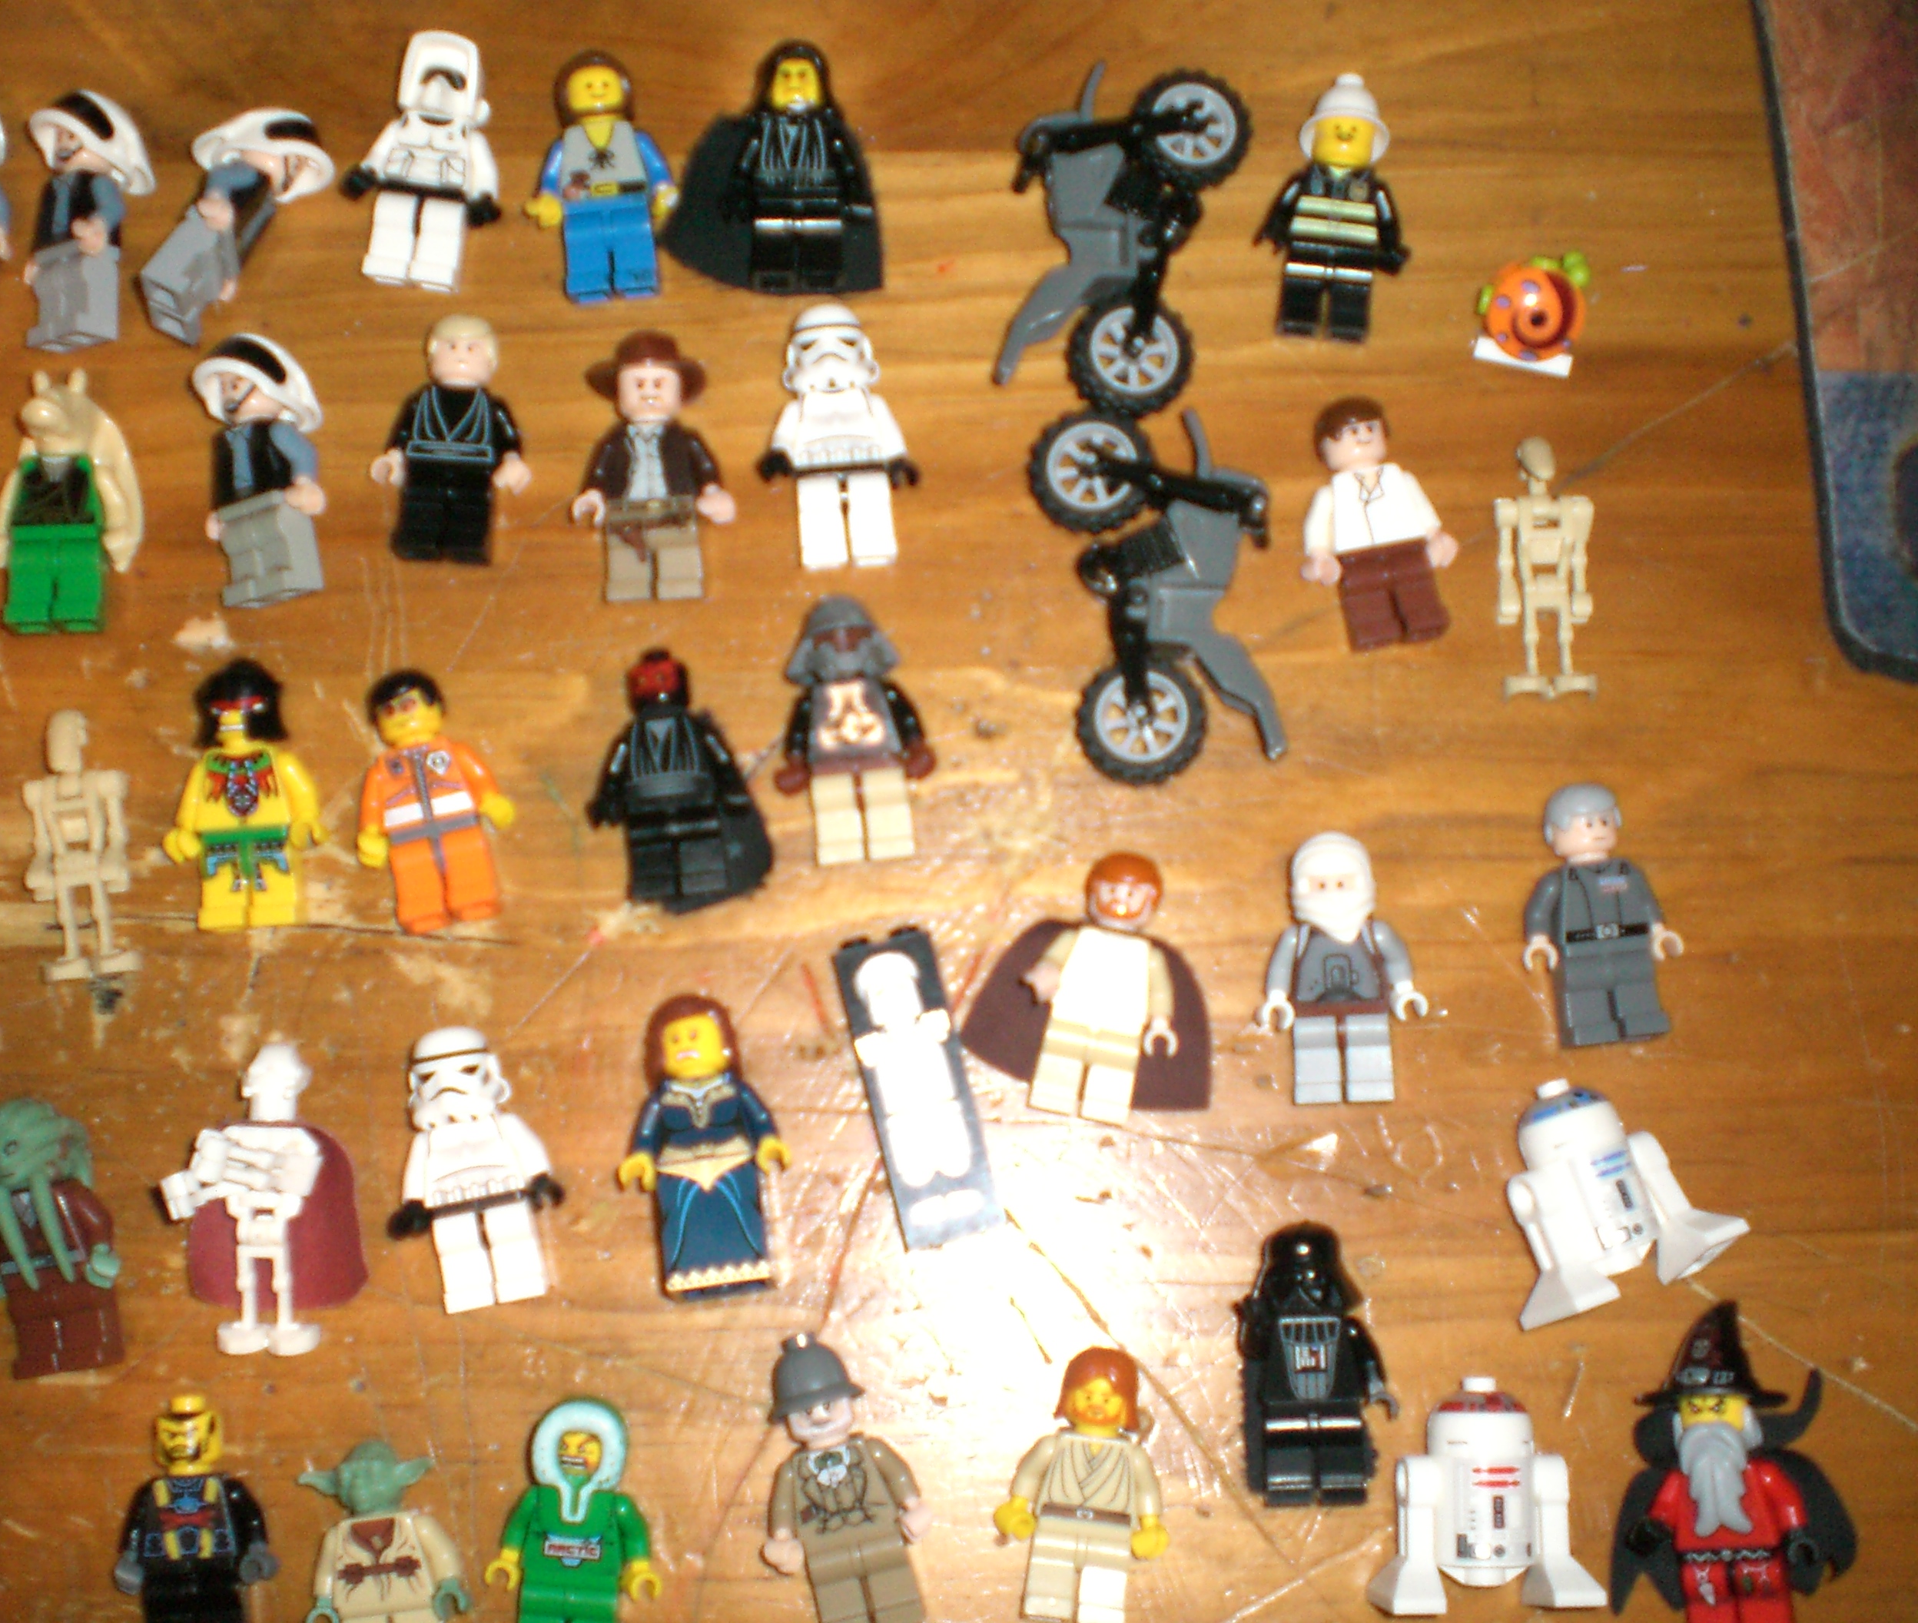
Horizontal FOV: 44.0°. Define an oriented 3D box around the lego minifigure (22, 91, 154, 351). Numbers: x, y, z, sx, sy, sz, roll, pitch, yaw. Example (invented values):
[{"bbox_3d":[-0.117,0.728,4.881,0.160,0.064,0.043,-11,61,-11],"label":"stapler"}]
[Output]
[{"bbox_3d":[-0.141,-0.096,0.385,0.023,0.018,0.043,-6,79,37],"label":"lego minifigure"}]

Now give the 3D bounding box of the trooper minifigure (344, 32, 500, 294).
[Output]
[{"bbox_3d":[-0.088,-0.107,0.391,0.027,0.014,0.044,5,85,1],"label":"trooper minifigure"}]

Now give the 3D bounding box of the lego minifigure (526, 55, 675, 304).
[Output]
[{"bbox_3d":[-0.060,-0.106,0.398,0.025,0.015,0.042,-5,86,-1],"label":"lego minifigure"}]

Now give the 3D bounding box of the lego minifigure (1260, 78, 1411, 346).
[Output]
[{"bbox_3d":[0.062,-0.099,0.390,0.025,0.015,0.045,8,85,1],"label":"lego minifigure"}]

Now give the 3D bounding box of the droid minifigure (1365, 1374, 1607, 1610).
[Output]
[{"bbox_3d":[0.079,0.103,0.359,0.034,0.016,0.035,1,82,0],"label":"droid minifigure"}]

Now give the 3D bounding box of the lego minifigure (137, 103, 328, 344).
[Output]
[{"bbox_3d":[-0.121,-0.098,0.394,0.020,0.022,0.040,37,75,2],"label":"lego minifigure"}]

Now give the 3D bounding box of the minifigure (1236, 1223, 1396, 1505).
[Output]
[{"bbox_3d":[0.054,0.084,0.362,0.024,0.016,0.041,-1,85,0],"label":"minifigure"}]

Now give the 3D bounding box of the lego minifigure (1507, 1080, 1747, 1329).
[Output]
[{"bbox_3d":[0.101,0.059,0.374,0.035,0.020,0.036,-17,81,-14],"label":"lego minifigure"}]

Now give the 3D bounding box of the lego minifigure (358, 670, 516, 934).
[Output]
[{"bbox_3d":[-0.083,-0.001,0.379,0.025,0.013,0.041,-12,85,-2],"label":"lego minifigure"}]

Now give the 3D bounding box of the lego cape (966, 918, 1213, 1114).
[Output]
[{"bbox_3d":[0.021,0.032,0.374,0.041,0.007,0.027,12,82,2],"label":"lego cape"}]

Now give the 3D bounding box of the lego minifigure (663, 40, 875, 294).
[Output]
[{"bbox_3d":[-0.032,-0.110,0.406,0.037,0.013,0.045,-1,85,1],"label":"lego minifigure"}]

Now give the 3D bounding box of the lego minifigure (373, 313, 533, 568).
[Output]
[{"bbox_3d":[-0.083,-0.061,0.390,0.026,0.013,0.041,3,84,1],"label":"lego minifigure"}]

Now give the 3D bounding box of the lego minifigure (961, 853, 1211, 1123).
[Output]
[{"bbox_3d":[0.023,0.028,0.382,0.041,0.016,0.043,12,84,3],"label":"lego minifigure"}]

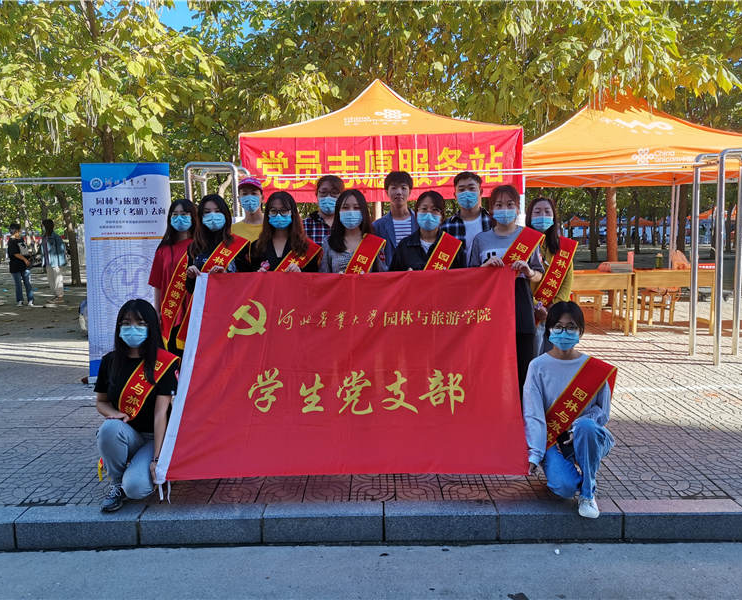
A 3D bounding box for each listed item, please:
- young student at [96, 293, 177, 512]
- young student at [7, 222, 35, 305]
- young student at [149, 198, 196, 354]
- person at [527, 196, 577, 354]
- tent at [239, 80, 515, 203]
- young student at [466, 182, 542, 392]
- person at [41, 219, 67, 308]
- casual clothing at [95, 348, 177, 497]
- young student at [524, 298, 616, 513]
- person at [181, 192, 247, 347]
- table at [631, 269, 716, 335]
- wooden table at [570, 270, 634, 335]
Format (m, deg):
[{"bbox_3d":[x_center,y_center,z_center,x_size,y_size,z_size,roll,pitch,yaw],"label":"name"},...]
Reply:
[{"bbox_3d":[-1.285,0.526,3.308,0.460,1.040,0.640,-2,7,-9],"label":"young student"},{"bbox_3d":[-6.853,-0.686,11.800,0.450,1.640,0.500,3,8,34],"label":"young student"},{"bbox_3d":[-1.378,0.096,4.302,0.460,1.640,0.320,-2,7,-9],"label":"young student"},{"bbox_3d":[1.229,0.089,4.186,0.460,1.610,0.340,0,7,6],"label":"person"},{"bbox_3d":[0.098,-1.165,7.850,3.000,3.250,3.000,-1,6,-2],"label":"tent"},{"bbox_3d":[0.860,0.102,3.844,0.480,1.680,0.400,-1,7,3],"label":"young student"},{"bbox_3d":[-6.278,-0.701,11.900,0.420,1.630,0.500,5,8,41],"label":"person"},{"bbox_3d":[-1.267,0.655,3.260,0.450,0.750,0.550,-1,6,-5],"label":"casual clothing"},{"bbox_3d":[1.072,0.523,3.230,0.500,1.000,0.640,0,6,7],"label":"young student"},{"bbox_3d":[-1.009,0.128,3.900,0.460,1.640,0.360,-2,6,-7],"label":"person"},{"bbox_3d":[3.808,0.015,7.769,1.070,0.790,0.500,-1,7,1],"label":"table"},{"bbox_3d":[2.766,0.043,7.730,1.080,0.780,0.500,-1,7,1],"label":"wooden table"}]

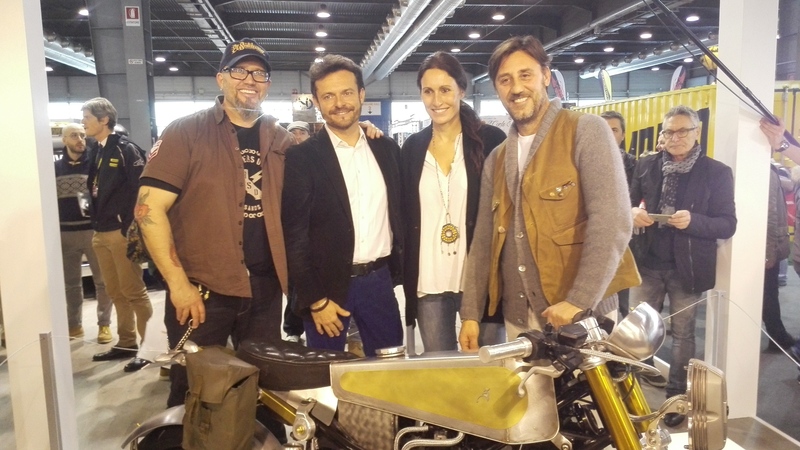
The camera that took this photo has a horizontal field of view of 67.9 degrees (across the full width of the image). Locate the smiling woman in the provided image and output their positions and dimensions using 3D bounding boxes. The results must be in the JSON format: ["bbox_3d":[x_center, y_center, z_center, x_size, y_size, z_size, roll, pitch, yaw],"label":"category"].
[{"bbox_3d":[0.192,0.294,2.066,0.500,1.750,0.330,1,7,17],"label":"smiling woman"}]

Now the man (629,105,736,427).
[{"bbox_3d":[1.547,0.180,3.264,0.570,1.647,0.450,4,8,40],"label":"man"}]

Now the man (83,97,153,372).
[{"bbox_3d":[-1.961,0.051,4.186,0.450,1.866,0.520,-7,8,-40],"label":"man"}]

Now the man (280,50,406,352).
[{"bbox_3d":[-0.199,0.286,2.164,0.540,1.763,0.350,-4,7,-25],"label":"man"}]

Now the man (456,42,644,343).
[{"bbox_3d":[0.461,0.297,1.926,0.580,1.762,0.400,3,8,36],"label":"man"}]

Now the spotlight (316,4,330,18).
[{"bbox_3d":[-3.114,-8.691,24.179,0.530,0.520,0.530,-1,6,0],"label":"spotlight"}]

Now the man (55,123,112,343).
[{"bbox_3d":[-2.602,0.053,4.859,0.550,1.744,0.380,-5,7,-28],"label":"man"}]

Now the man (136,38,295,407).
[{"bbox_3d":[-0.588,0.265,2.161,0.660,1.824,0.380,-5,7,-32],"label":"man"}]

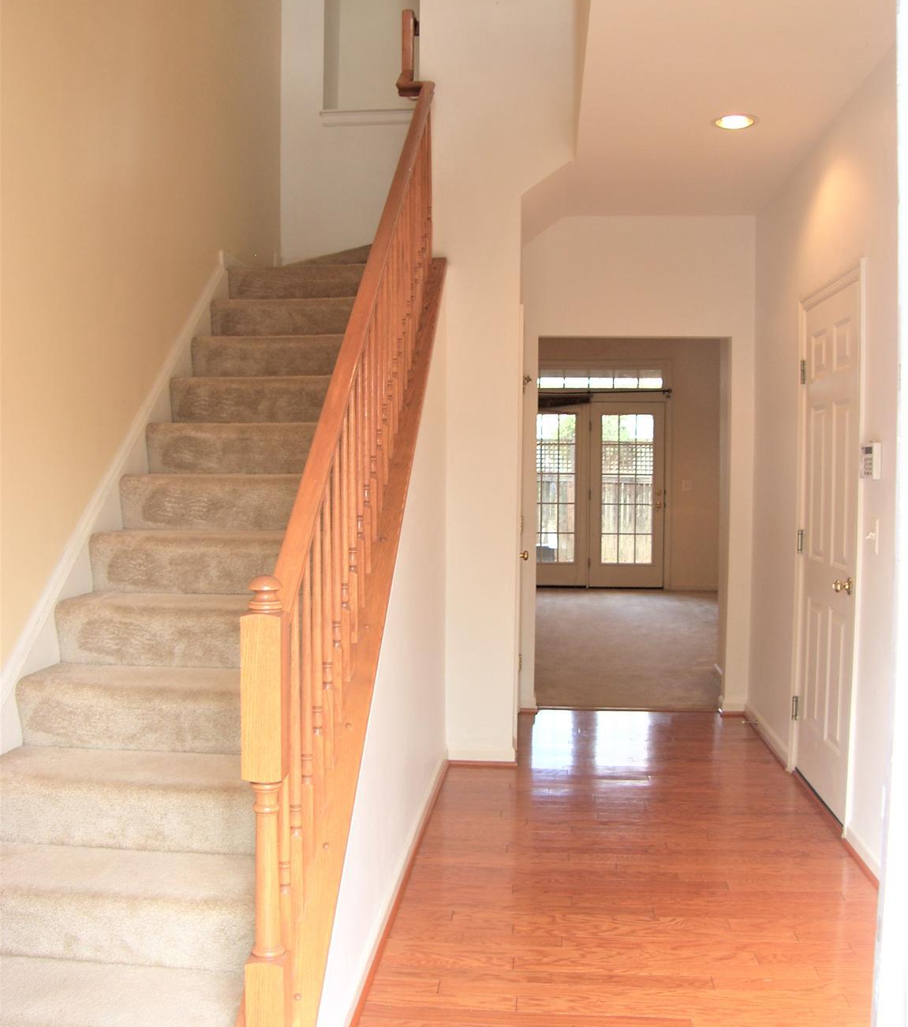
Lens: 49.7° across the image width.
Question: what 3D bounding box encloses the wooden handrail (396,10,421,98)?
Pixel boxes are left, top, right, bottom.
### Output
[{"bbox_3d":[-0.203,-2.081,4.414,0.110,0.390,0.140,1,3,6],"label":"wooden handrail"}]

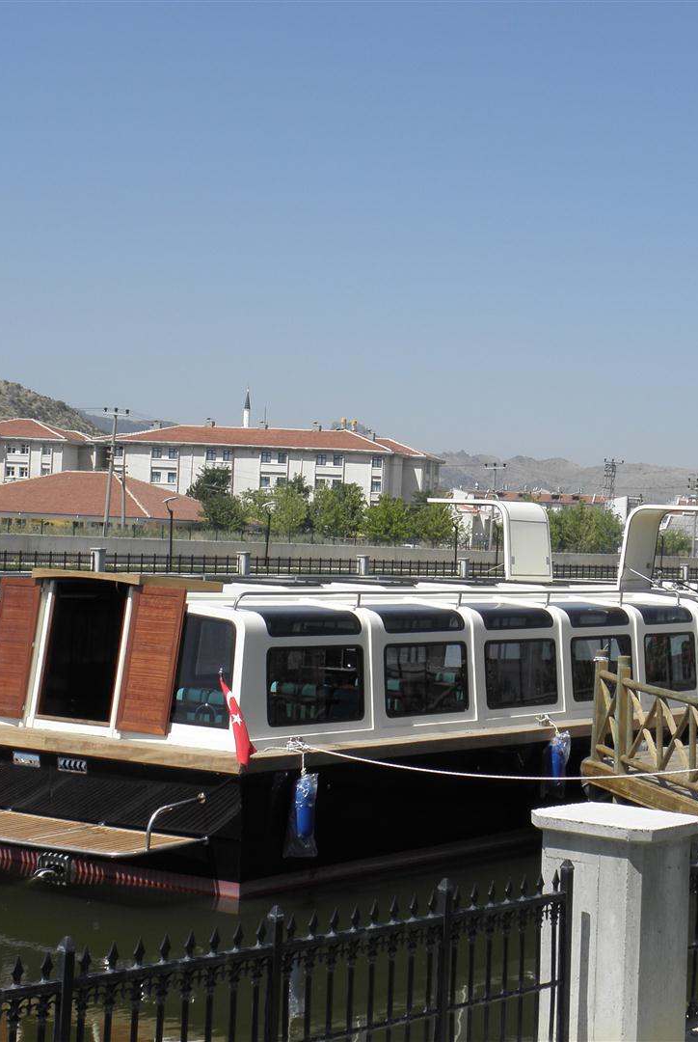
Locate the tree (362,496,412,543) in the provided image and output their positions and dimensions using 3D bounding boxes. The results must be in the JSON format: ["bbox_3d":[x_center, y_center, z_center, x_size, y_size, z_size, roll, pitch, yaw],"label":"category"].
[{"bbox_3d":[2.918,0.000,155.000,3.781,3.822,3.781,2,0,0],"label":"tree"}]

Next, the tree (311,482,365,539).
[{"bbox_3d":[-0.766,-0.605,152.000,4.030,4.433,4.030,2,0,0],"label":"tree"}]

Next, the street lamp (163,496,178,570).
[{"bbox_3d":[-8.200,0.548,94.000,0.720,3.450,0.450,3,0,29],"label":"street lamp"}]

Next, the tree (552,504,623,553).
[{"bbox_3d":[21.816,0.793,187.000,6.545,4.561,6.545,2,0,0],"label":"tree"}]

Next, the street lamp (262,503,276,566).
[{"bbox_3d":[-4.827,0.750,123.000,0.800,3.750,0.300,2,-1,30],"label":"street lamp"}]

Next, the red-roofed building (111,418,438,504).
[{"bbox_3d":[-8.700,-4.927,262.000,37.000,15.200,23.000,3,0,14],"label":"red-roofed building"}]

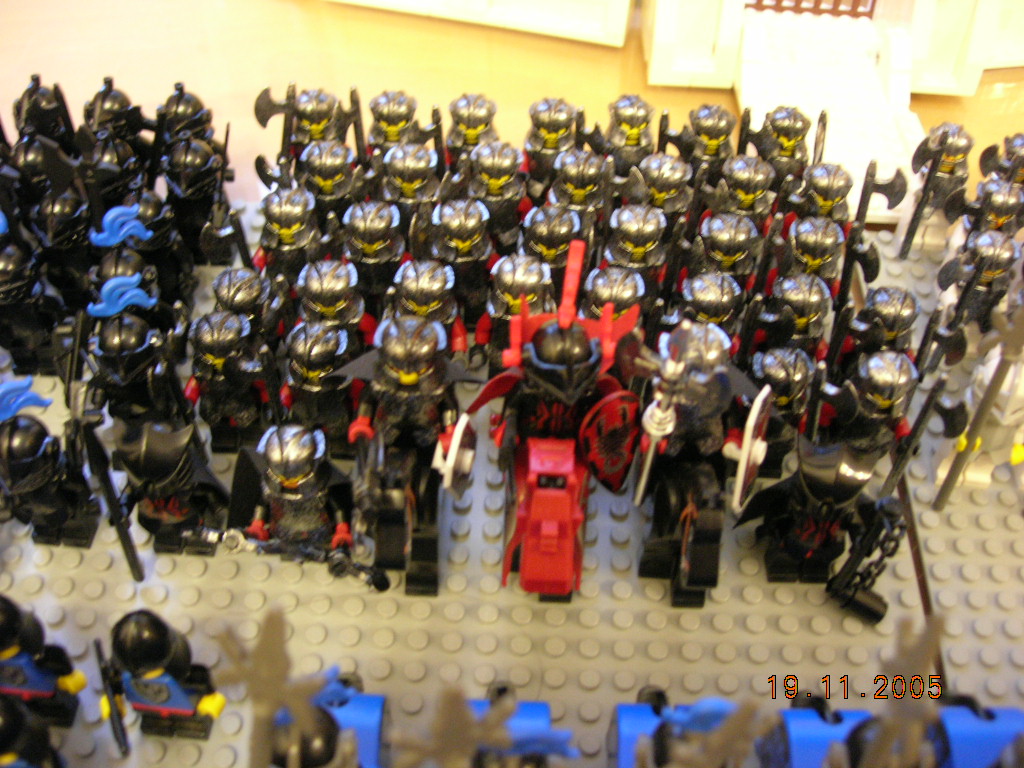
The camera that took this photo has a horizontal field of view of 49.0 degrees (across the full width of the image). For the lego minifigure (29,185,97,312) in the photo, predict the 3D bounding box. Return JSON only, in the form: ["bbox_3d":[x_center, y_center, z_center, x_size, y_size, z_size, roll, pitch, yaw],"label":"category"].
[{"bbox_3d":[-0.121,-0.035,0.311,0.024,0.043,0.016,3,49,0],"label":"lego minifigure"}]

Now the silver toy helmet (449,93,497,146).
[{"bbox_3d":[-0.012,-0.079,0.334,0.014,0.014,0.014,3,49,0],"label":"silver toy helmet"}]

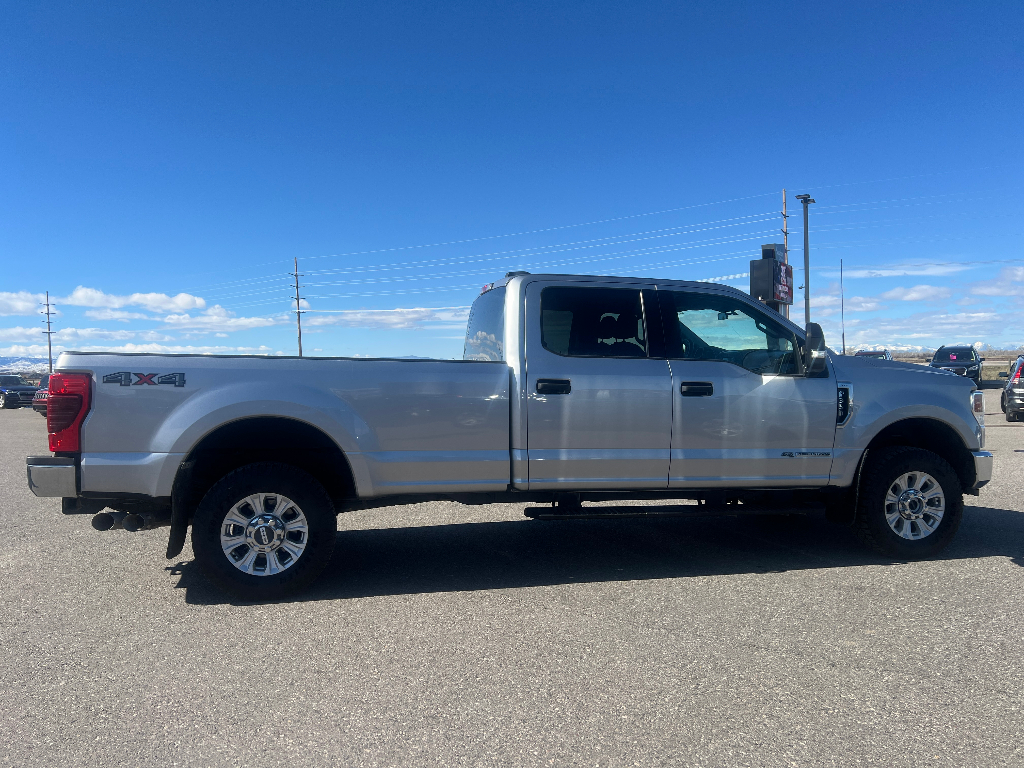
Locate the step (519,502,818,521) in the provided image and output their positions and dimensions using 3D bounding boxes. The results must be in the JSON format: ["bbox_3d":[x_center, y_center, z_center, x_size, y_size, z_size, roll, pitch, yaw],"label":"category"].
[{"bbox_3d":[1.114,0.846,5.139,2.090,0.065,0.160,1,1,-12],"label":"step"}]

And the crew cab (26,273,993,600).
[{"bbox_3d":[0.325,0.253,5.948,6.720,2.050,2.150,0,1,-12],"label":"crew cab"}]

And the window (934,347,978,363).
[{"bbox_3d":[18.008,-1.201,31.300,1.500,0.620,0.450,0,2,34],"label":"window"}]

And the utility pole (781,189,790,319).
[{"bbox_3d":[30.032,-11.316,84.403,0.400,20.167,2.600,0,2,34],"label":"utility pole"}]

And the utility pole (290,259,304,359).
[{"bbox_3d":[-35.652,-10.861,127.924,0.400,19.959,2.800,0,2,34],"label":"utility pole"}]

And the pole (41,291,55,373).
[{"bbox_3d":[-105.155,-10.815,174.710,0.400,20.573,2.800,0,2,34],"label":"pole"}]

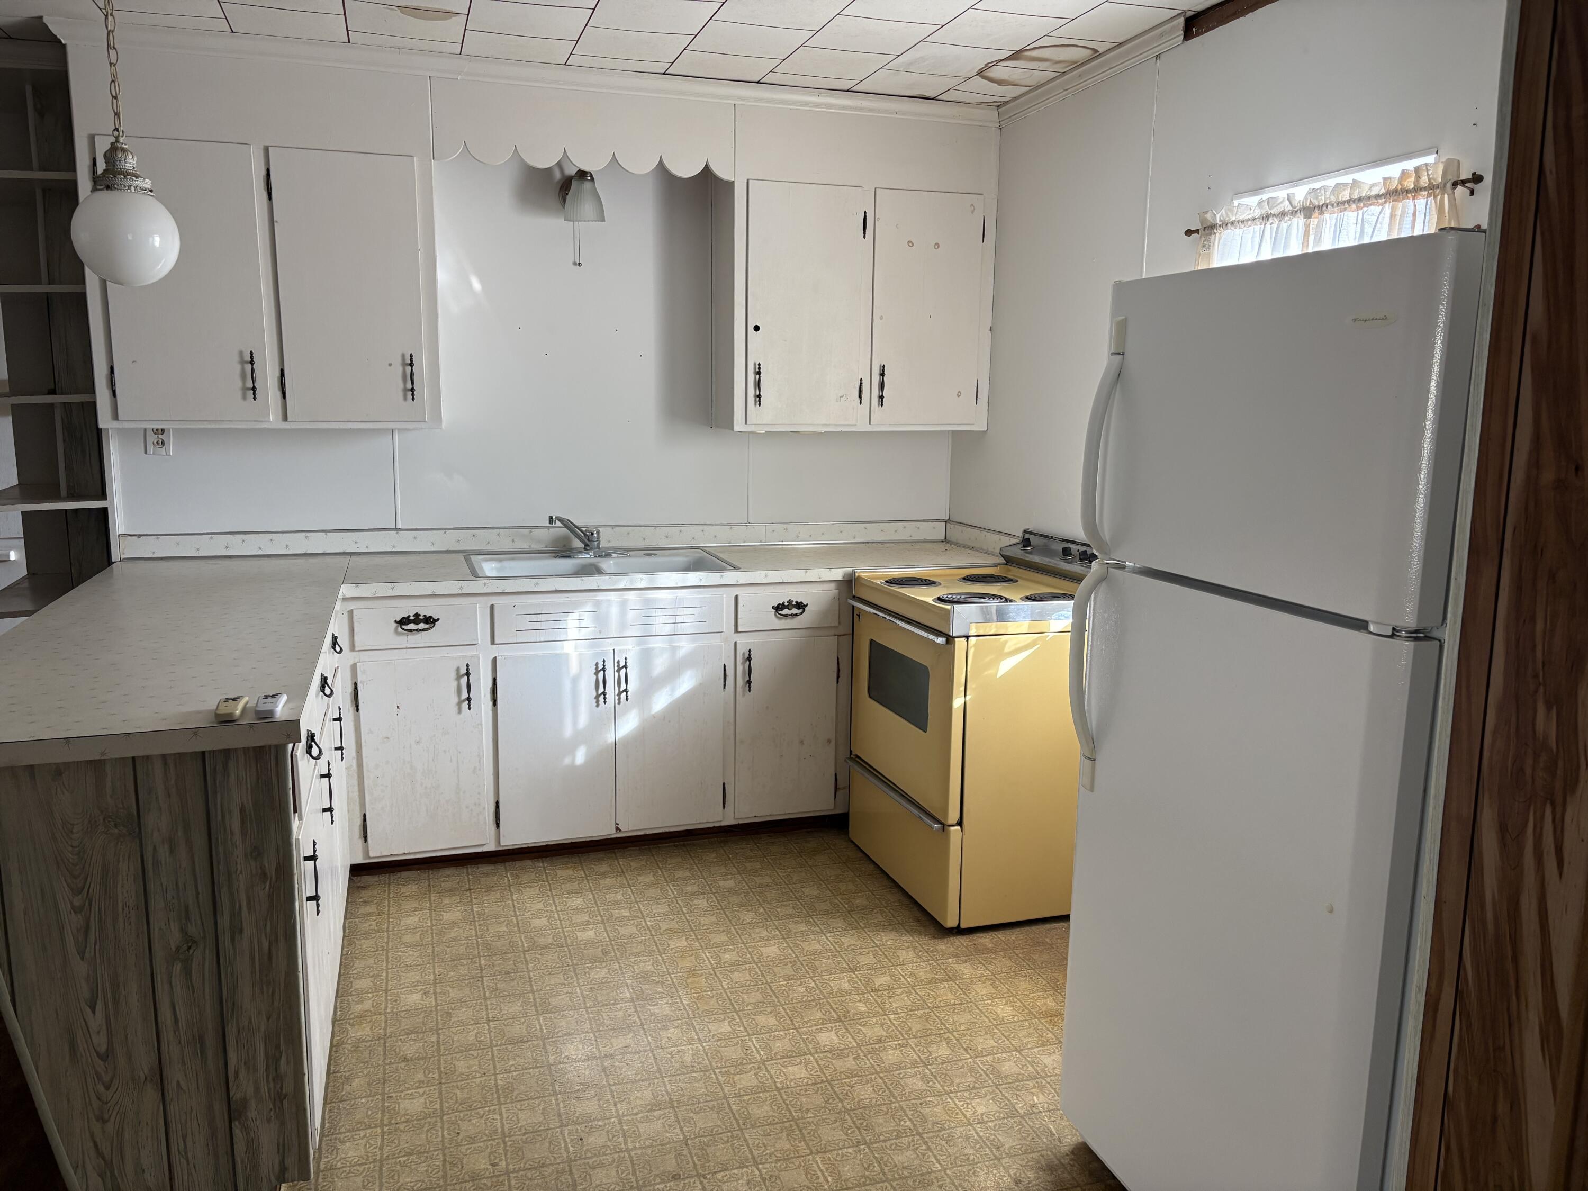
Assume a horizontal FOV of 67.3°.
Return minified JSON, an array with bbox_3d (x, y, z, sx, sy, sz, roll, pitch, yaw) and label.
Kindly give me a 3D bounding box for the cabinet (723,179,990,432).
[{"bbox_3d":[0.213,-1.011,4.275,0.959,0.825,0.346,-2,9,-18],"label":"cabinet"}]

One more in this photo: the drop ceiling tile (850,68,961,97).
[{"bbox_3d":[0.367,-1.655,3.854,0.306,0.018,0.291,-3,10,-18],"label":"drop ceiling tile"}]

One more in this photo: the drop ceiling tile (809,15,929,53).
[{"bbox_3d":[0.217,-1.567,3.325,0.306,0.018,0.306,-3,10,-18],"label":"drop ceiling tile"}]

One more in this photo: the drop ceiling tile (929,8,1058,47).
[{"bbox_3d":[0.557,-1.556,3.277,0.306,0.018,0.306,-3,10,-18],"label":"drop ceiling tile"}]

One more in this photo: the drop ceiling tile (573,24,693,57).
[{"bbox_3d":[-0.465,-1.589,3.429,0.306,0.018,0.306,-3,10,-18],"label":"drop ceiling tile"}]

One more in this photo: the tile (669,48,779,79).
[{"bbox_3d":[-0.218,-1.627,3.663,0.306,0.018,0.285,-3,10,-18],"label":"tile"}]

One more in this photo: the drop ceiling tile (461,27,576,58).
[{"bbox_3d":[-0.809,-1.607,3.494,0.309,0.015,0.280,-2,9,-18],"label":"drop ceiling tile"}]

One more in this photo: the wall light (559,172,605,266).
[{"bbox_3d":[-0.710,-1.262,4.002,0.136,0.321,0.214,-2,9,-18],"label":"wall light"}]

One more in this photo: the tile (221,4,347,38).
[{"bbox_3d":[-1.390,-1.571,3.287,0.306,0.018,0.285,-3,10,-18],"label":"tile"}]

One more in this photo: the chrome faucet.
[{"bbox_3d":[-0.738,-0.201,4.062,0.100,0.135,0.193,9,12,41],"label":"chrome faucet"}]

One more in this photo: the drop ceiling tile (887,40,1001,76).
[{"bbox_3d":[0.461,-1.607,3.566,0.304,0.015,0.308,-2,9,-18],"label":"drop ceiling tile"}]

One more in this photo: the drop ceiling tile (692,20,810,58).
[{"bbox_3d":[-0.128,-1.585,3.394,0.305,0.015,0.292,-2,9,-18],"label":"drop ceiling tile"}]

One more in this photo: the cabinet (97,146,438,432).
[{"bbox_3d":[-1.606,-0.935,3.689,0.960,0.825,0.346,-2,9,-18],"label":"cabinet"}]

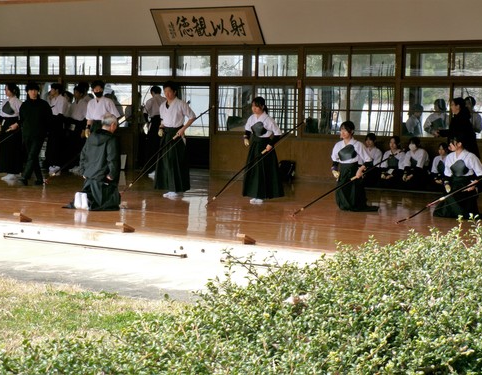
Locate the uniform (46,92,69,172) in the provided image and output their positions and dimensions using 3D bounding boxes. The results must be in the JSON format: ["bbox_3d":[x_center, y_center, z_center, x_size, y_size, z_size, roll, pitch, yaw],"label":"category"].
[{"bbox_3d":[-3.290,-1.004,24.600,0.380,1.398,0.480,0,4,-15],"label":"uniform"}]

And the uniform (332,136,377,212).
[{"bbox_3d":[1.530,-0.162,18.500,0.560,0.970,0.620,4,5,37],"label":"uniform"}]

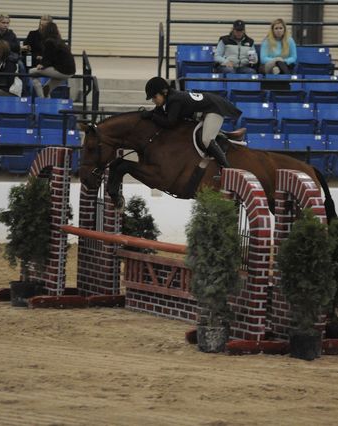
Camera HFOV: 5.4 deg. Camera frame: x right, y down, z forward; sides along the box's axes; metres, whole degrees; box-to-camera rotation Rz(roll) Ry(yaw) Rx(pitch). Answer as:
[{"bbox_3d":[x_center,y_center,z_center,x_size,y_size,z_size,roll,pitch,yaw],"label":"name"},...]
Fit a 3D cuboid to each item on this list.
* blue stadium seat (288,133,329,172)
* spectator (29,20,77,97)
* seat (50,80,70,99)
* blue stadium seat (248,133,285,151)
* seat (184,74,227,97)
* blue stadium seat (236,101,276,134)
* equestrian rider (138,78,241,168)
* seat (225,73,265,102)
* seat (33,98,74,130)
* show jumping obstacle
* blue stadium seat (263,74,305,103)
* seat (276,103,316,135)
[{"bbox_3d":[1.739,-0.669,44.480,0.510,0.610,0.420,1,4,-6],"label":"blue stadium seat"},{"bbox_3d":[-1.508,-1.889,45.980,0.680,1.150,0.480,0,4,-23],"label":"spectator"},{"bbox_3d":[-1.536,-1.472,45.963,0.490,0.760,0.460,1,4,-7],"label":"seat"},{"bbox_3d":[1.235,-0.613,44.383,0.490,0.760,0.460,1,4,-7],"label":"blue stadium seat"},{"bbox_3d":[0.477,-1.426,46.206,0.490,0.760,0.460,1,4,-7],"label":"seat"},{"bbox_3d":[1.086,-1.042,44.100,0.500,0.660,0.450,1,4,-9],"label":"blue stadium seat"},{"bbox_3d":[0.217,-0.818,34.200,0.980,0.990,0.550,0,4,-22],"label":"equestrian rider"},{"bbox_3d":[0.991,-1.480,46.263,0.510,0.610,0.420,1,4,-6],"label":"seat"},{"bbox_3d":[-1.454,-1.146,44.942,0.510,0.610,0.420,1,4,-6],"label":"seat"},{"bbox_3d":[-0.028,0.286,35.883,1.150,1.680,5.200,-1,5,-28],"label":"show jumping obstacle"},{"bbox_3d":[1.506,-1.479,46.313,0.510,0.610,0.420,1,4,-6],"label":"blue stadium seat"},{"bbox_3d":[1.578,-1.037,44.150,0.500,0.660,0.450,1,4,-9],"label":"seat"}]

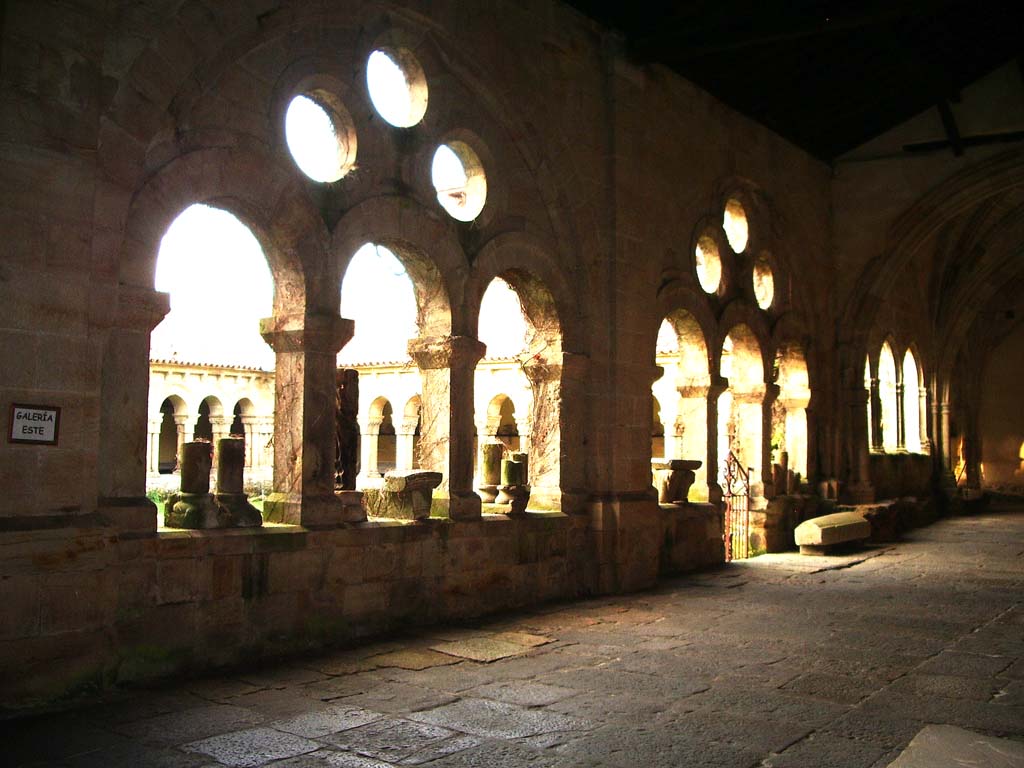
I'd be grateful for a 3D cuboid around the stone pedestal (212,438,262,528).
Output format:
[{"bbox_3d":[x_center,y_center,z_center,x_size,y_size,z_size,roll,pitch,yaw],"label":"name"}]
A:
[{"bbox_3d":[-2.189,0.759,8.111,0.350,0.710,0.350,-3,-5,36],"label":"stone pedestal"}]

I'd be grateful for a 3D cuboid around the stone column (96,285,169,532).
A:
[{"bbox_3d":[-2.793,0.186,7.311,0.450,1.730,0.500,-3,-5,37],"label":"stone column"}]

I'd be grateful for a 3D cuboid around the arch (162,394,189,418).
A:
[{"bbox_3d":[-11.115,0.734,33.800,0.600,0.780,1.000,-3,-5,40],"label":"arch"}]

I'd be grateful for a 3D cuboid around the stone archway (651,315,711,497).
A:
[{"bbox_3d":[2.098,0.308,13.902,0.450,2.600,1.520,-3,-5,37],"label":"stone archway"}]

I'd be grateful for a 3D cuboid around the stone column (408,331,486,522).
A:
[{"bbox_3d":[-0.619,0.430,9.897,0.530,1.690,0.550,-3,-5,36],"label":"stone column"}]

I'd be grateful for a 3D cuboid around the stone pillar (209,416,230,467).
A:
[{"bbox_3d":[-8.887,1.814,31.565,0.550,1.660,0.420,-3,-5,37],"label":"stone pillar"}]

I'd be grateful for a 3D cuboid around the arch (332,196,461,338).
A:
[{"bbox_3d":[-1.183,-1.094,9.580,0.420,1.240,1.820,-3,-5,37],"label":"arch"}]

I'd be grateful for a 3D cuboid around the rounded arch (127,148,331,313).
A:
[{"bbox_3d":[-2.224,-1.174,7.860,0.420,1.170,1.880,-3,-5,36],"label":"rounded arch"}]

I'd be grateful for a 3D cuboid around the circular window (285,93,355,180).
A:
[{"bbox_3d":[-1.651,-2.018,8.553,0.270,0.790,0.790,-3,-5,36],"label":"circular window"}]

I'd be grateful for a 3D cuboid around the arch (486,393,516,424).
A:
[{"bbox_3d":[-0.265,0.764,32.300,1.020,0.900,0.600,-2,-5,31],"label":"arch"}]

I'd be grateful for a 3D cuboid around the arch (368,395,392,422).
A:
[{"bbox_3d":[-3.722,0.712,30.763,0.880,0.780,0.600,-2,-5,28],"label":"arch"}]

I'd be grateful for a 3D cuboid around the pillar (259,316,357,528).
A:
[{"bbox_3d":[-1.744,0.308,8.755,0.560,1.740,0.540,-3,-5,37],"label":"pillar"}]

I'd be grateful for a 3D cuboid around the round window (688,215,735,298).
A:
[{"bbox_3d":[2.674,-1.744,14.751,0.400,1.100,1.100,-3,-5,37],"label":"round window"}]

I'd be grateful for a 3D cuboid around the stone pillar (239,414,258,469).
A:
[{"bbox_3d":[-8.246,1.862,32.402,0.550,1.660,0.420,-3,-5,37],"label":"stone pillar"}]

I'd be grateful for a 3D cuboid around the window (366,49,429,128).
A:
[{"bbox_3d":[-1.111,-2.645,9.322,0.270,0.790,0.790,-3,-5,36],"label":"window"}]

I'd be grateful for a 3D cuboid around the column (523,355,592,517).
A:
[{"bbox_3d":[0.529,0.544,11.741,0.540,1.760,0.660,-3,-5,37],"label":"column"}]

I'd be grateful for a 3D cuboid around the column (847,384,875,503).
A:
[{"bbox_3d":[6.275,1.072,18.853,0.380,2.150,0.500,-3,-5,37],"label":"column"}]

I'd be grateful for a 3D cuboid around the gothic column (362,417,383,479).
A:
[{"bbox_3d":[-4.195,1.910,31.136,0.420,1.820,0.550,-3,-5,37],"label":"gothic column"}]

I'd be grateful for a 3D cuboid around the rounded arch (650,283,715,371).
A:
[{"bbox_3d":[2.069,-0.752,13.827,0.420,1.240,1.840,-3,-5,37],"label":"rounded arch"}]

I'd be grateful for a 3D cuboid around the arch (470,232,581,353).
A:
[{"bbox_3d":[-0.013,-0.948,10.843,0.420,1.150,1.950,-3,-5,36],"label":"arch"}]

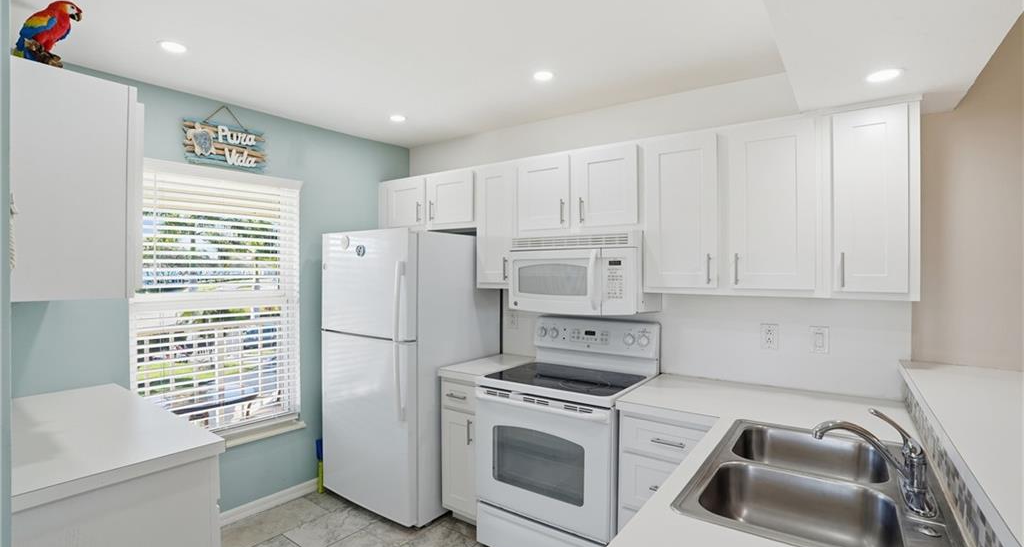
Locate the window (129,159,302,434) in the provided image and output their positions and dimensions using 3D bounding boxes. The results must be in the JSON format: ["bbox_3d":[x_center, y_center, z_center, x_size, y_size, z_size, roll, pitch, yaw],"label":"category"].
[{"bbox_3d":[-1.613,0.140,2.583,0.061,1.464,0.884,0,0,36],"label":"window"}]

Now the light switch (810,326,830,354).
[{"bbox_3d":[1.409,0.305,2.082,0.077,0.125,0.012,0,0,36],"label":"light switch"}]

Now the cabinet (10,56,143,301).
[{"bbox_3d":[-1.606,-0.229,1.506,1.126,0.594,0.317,0,0,36],"label":"cabinet"}]

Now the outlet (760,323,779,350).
[{"bbox_3d":[1.247,0.309,2.199,0.075,0.121,0.010,0,0,36],"label":"outlet"}]

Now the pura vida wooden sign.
[{"bbox_3d":[-1.623,-0.772,2.594,0.030,0.375,0.420,0,0,36],"label":"pura vida wooden sign"}]

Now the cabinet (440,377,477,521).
[{"bbox_3d":[-0.106,1.023,2.795,0.312,0.866,0.622,0,0,36],"label":"cabinet"}]

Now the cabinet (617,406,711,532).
[{"bbox_3d":[0.829,1.027,2.119,0.455,0.866,0.622,0,0,36],"label":"cabinet"}]

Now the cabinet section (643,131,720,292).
[{"bbox_3d":[0.901,-0.290,2.341,0.347,0.733,0.330,0,0,33],"label":"cabinet section"}]

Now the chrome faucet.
[{"bbox_3d":[0.941,0.456,1.196,0.245,0.209,0.253,0,0,36],"label":"chrome faucet"}]

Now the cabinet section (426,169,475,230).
[{"bbox_3d":[-0.324,-0.482,3.148,0.421,0.356,0.330,0,0,33],"label":"cabinet section"}]

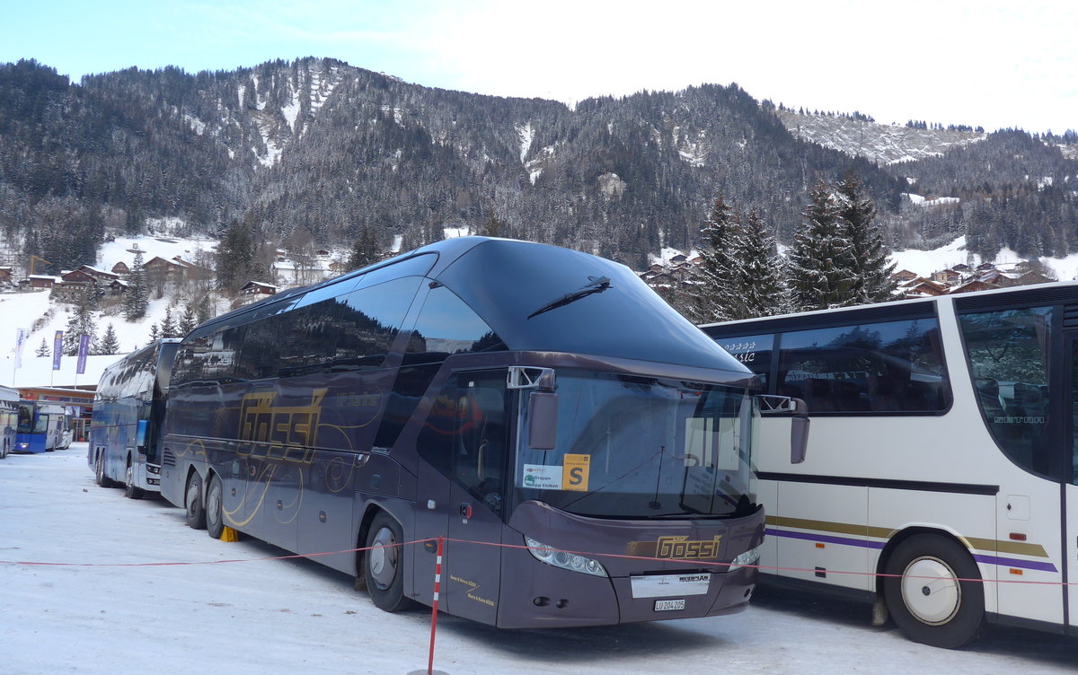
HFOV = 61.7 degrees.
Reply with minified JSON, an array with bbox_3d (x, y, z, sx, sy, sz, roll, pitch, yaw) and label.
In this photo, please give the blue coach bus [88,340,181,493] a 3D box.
[{"bbox_3d":[-10.818,2.496,26.112,2.580,3.800,13.100,5,-8,-31],"label":"blue coach bus"}]

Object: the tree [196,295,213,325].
[{"bbox_3d":[-57.820,-4.436,156.253,2.800,5.950,2.800,4,-7,-20],"label":"tree"}]

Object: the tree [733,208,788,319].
[{"bbox_3d":[13.898,0.017,58.393,5.000,17.080,5.000,0,-6,13],"label":"tree"}]

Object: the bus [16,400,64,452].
[{"bbox_3d":[-33.258,5.916,60.022,2.550,3.100,12.000,3,-7,-16],"label":"bus"}]

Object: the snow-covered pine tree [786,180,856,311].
[{"bbox_3d":[18.248,-0.886,58.506,5.800,19.140,5.800,0,-7,17],"label":"snow-covered pine tree"}]

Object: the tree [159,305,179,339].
[{"bbox_3d":[-55.679,-1.899,135.858,3.200,5.850,3.200,4,-7,-22],"label":"tree"}]

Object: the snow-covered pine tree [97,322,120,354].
[{"bbox_3d":[-59.761,0.182,125.555,3.100,4.770,3.100,5,-7,-25],"label":"snow-covered pine tree"}]

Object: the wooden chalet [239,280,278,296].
[{"bbox_3d":[-69.622,-11.812,224.438,7.000,4.700,7.500,0,-6,11],"label":"wooden chalet"}]

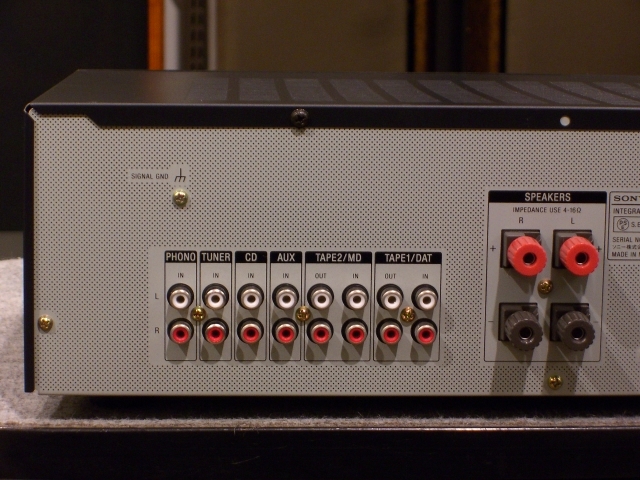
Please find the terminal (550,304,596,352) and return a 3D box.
[{"bbox_3d":[0.102,0.035,0.841,0.016,0.016,0.023,0,10,-2],"label":"terminal"}]

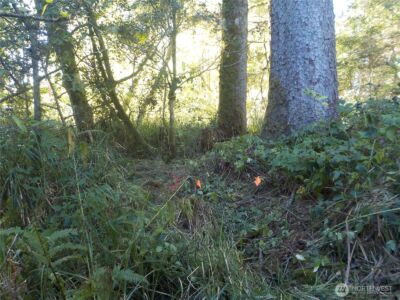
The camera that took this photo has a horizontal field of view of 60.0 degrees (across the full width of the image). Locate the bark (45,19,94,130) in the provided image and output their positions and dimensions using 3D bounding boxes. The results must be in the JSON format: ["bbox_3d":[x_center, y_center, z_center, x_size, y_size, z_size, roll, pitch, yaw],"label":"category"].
[{"bbox_3d":[-2.716,-1.548,7.300,0.440,2.360,0.420,-15,3,0],"label":"bark"}]

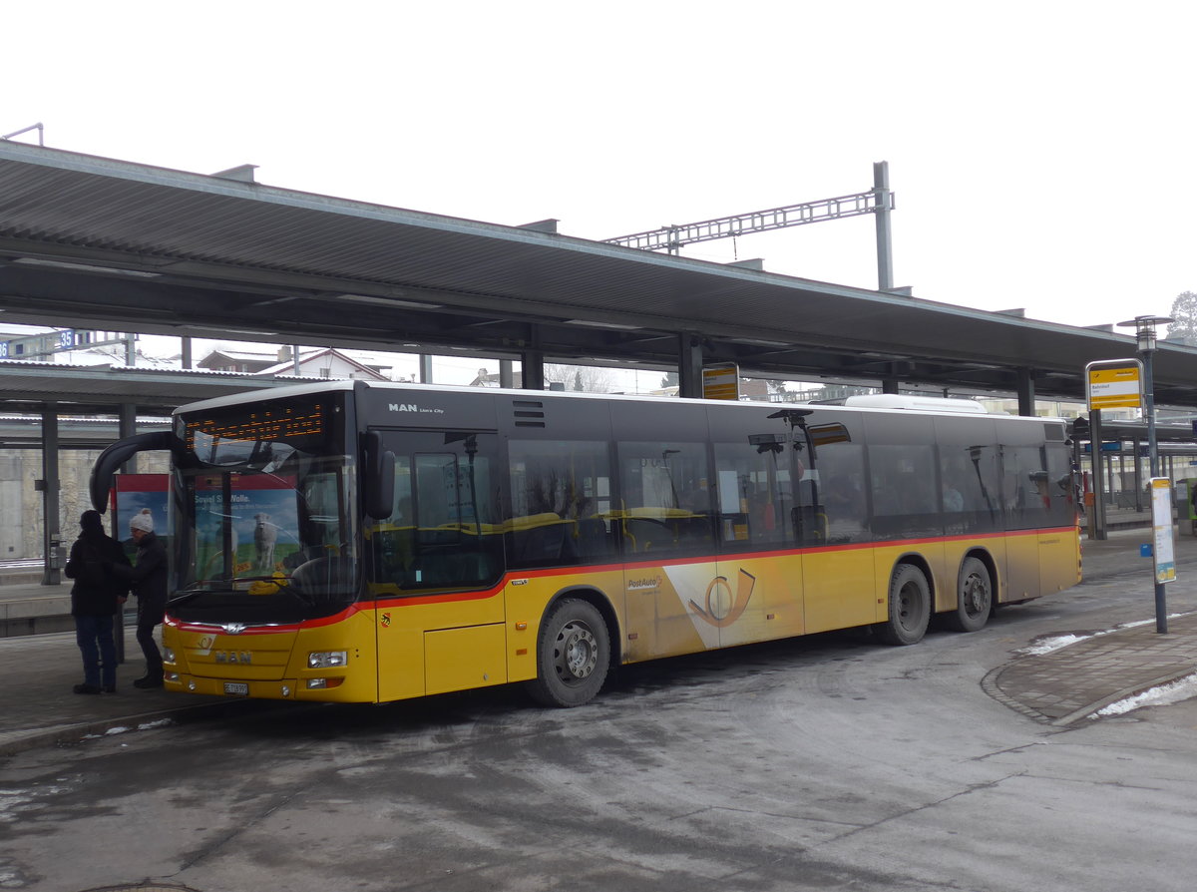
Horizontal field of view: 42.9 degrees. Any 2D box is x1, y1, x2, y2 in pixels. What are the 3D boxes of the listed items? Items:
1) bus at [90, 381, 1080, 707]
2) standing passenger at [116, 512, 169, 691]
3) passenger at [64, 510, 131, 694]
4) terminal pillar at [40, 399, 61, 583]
[{"bbox_3d":[1.454,0.858,17.249,2.640,3.020,13.770,-4,-3,40],"label":"bus"},{"bbox_3d":[-4.485,1.486,14.987,0.500,1.735,0.480,-1,-2,-15],"label":"standing passenger"},{"bbox_3d":[-4.828,1.486,14.599,0.550,1.728,0.430,-1,-3,-30],"label":"passenger"},{"bbox_3d":[-14.902,1.287,41.301,0.330,4.970,0.330,-4,-3,40],"label":"terminal pillar"}]

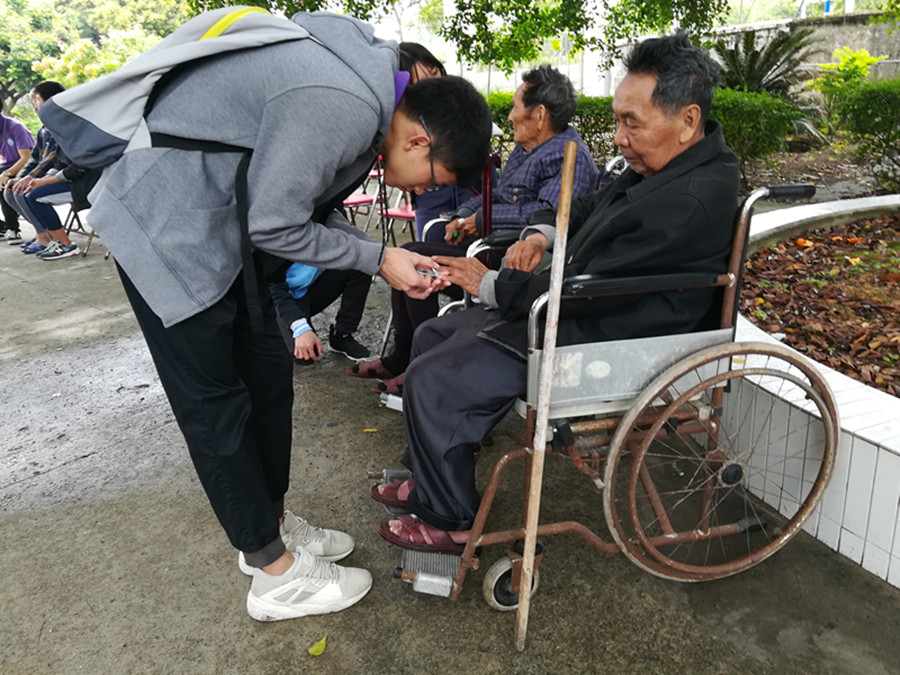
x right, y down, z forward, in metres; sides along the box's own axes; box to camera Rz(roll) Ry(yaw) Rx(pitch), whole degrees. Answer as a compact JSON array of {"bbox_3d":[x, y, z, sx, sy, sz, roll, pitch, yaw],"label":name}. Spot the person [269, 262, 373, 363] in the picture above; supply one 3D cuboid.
[{"bbox_3d":[-0.680,-0.360,3.120,0.680,0.980,0.500,7,22,28],"label":"person"}]

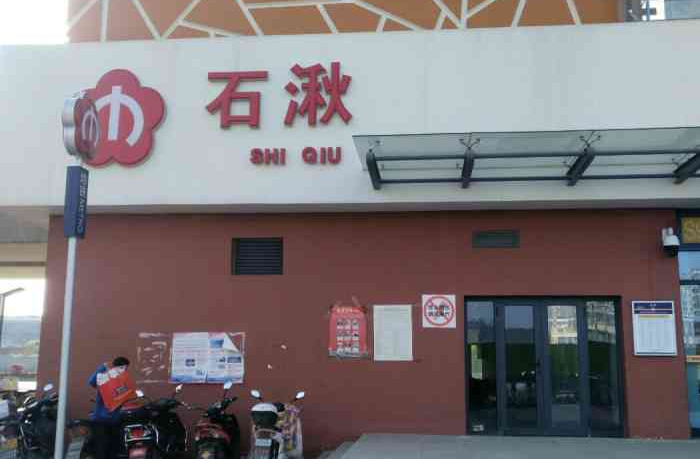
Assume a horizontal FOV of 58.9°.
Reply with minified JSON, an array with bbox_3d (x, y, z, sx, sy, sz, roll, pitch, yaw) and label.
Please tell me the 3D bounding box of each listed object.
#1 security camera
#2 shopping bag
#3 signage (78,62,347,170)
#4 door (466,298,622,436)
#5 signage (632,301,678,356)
[{"bbox_3d":[4.945,0.192,9.536,0.270,0.440,0.360,-1,-11,6],"label":"security camera"},{"bbox_3d":[-3.203,2.218,8.541,0.450,0.500,0.160,-21,-14,-18],"label":"shopping bag"},{"bbox_3d":[-2.214,-1.860,10.207,4.550,1.750,0.120,-1,-11,6],"label":"signage"},{"bbox_3d":[3.033,2.126,9.619,2.400,2.100,0.120,-1,-12,7],"label":"door"},{"bbox_3d":[4.642,1.509,9.452,0.630,0.810,0.040,-1,-12,7],"label":"signage"}]

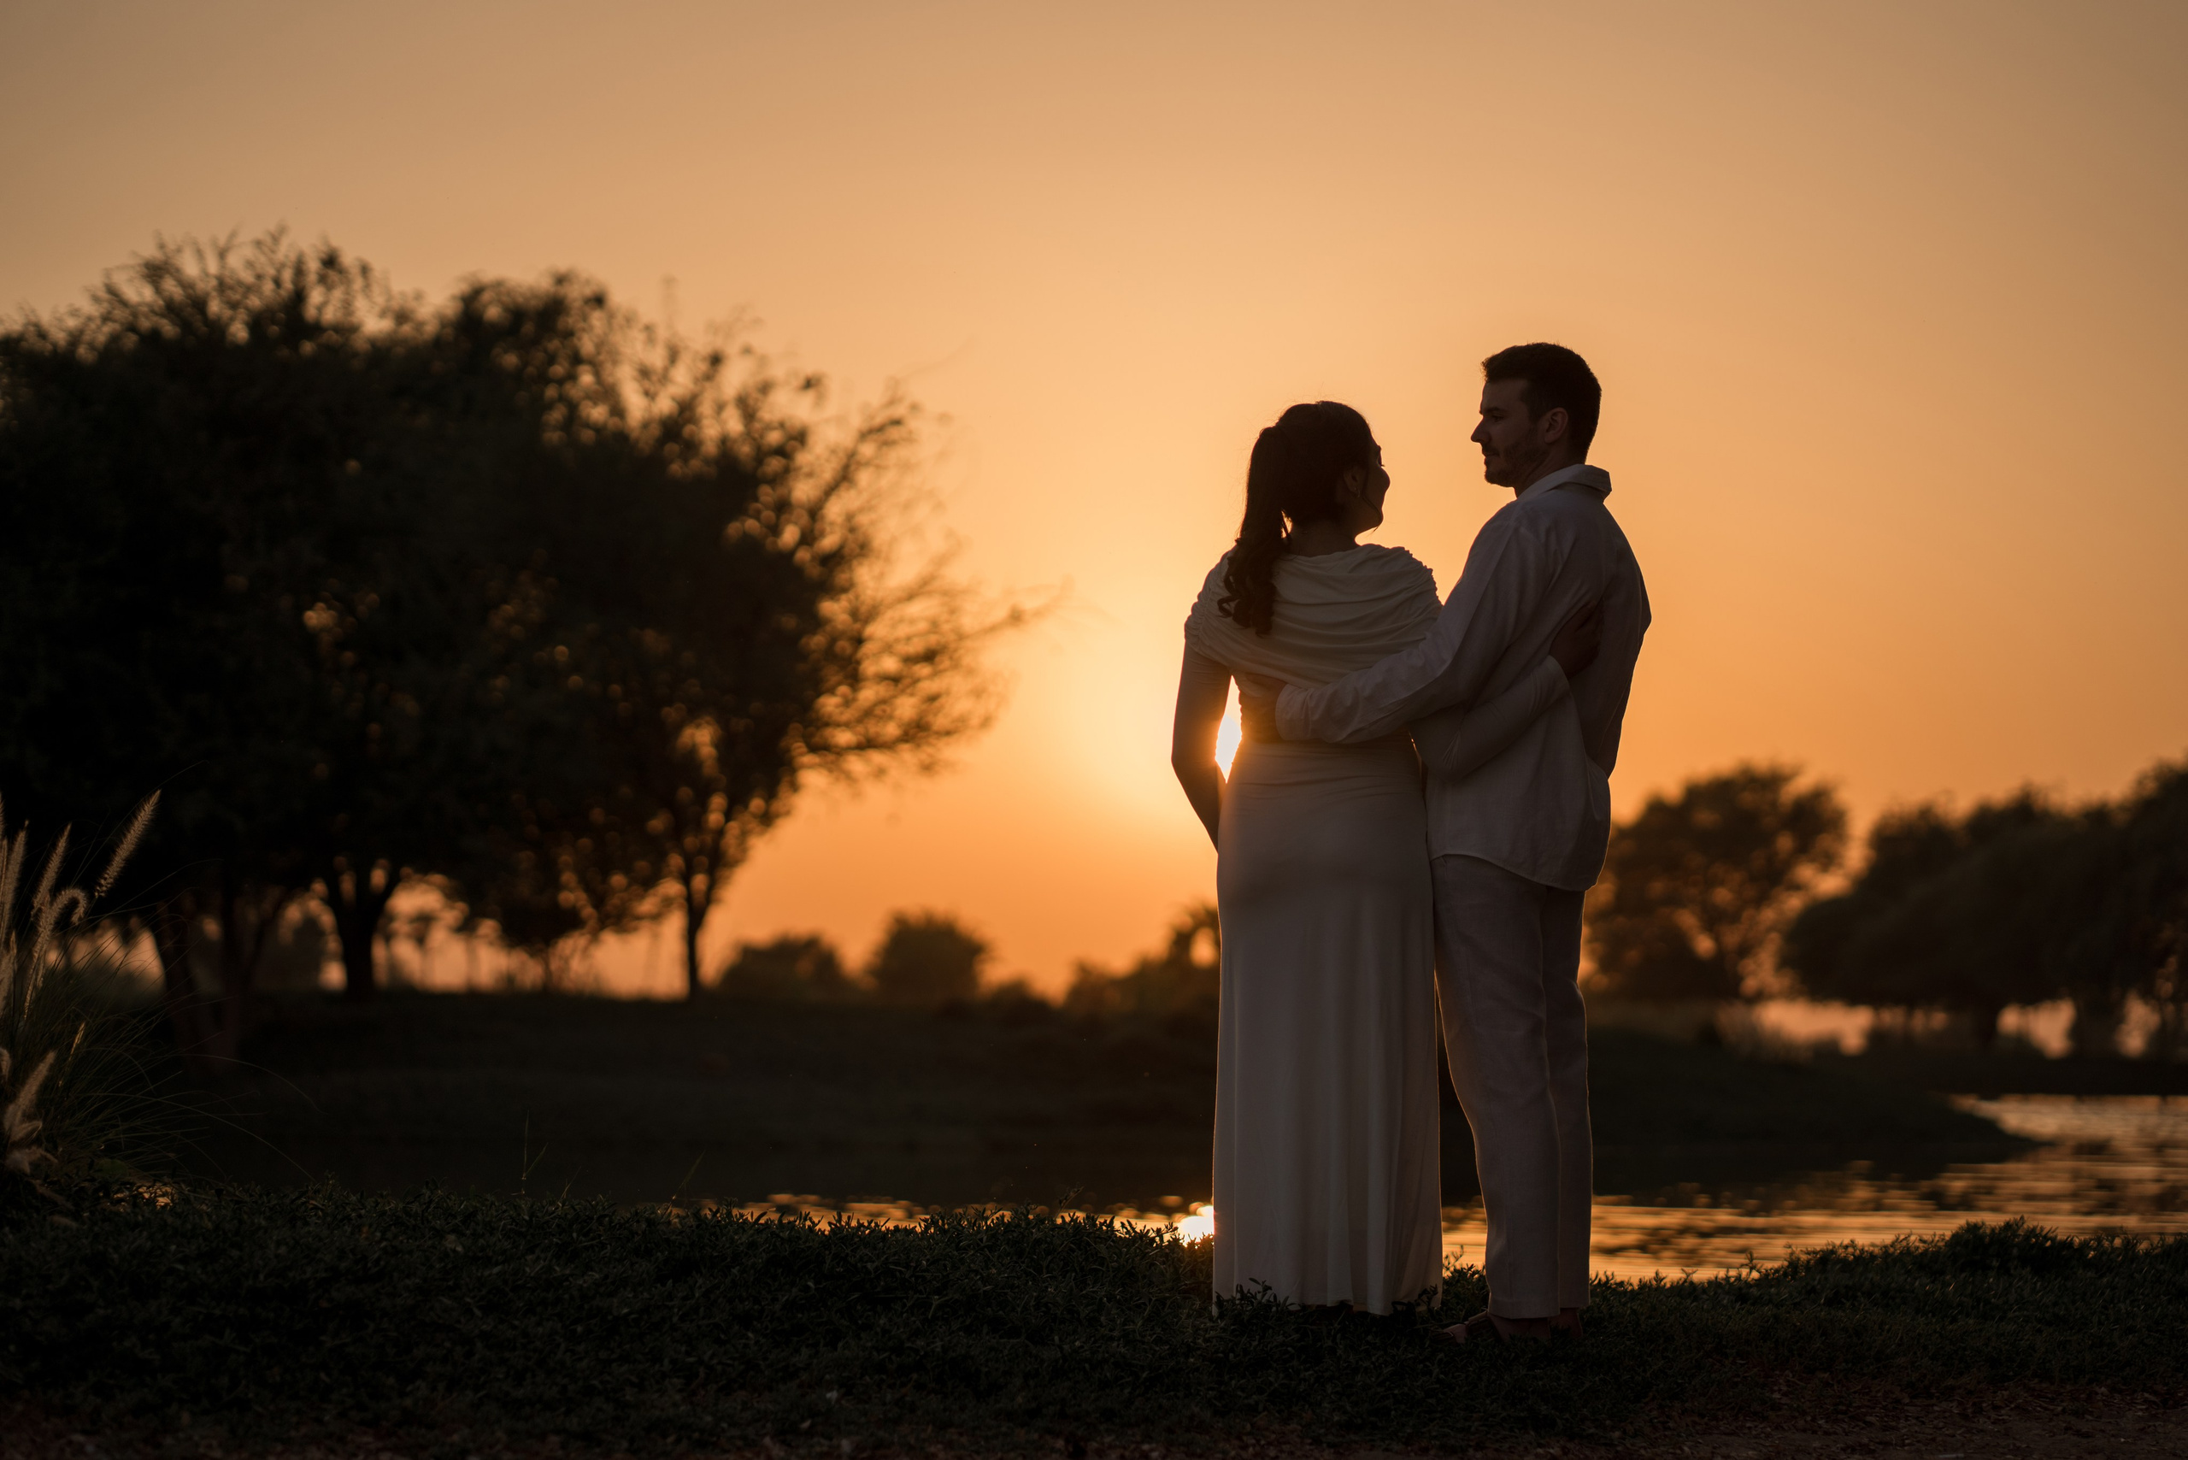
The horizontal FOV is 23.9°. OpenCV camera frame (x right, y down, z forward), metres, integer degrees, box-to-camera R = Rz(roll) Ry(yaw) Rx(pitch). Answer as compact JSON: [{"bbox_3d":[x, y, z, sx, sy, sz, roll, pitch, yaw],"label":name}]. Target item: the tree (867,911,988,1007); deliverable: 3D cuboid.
[{"bbox_3d":[-4.011,5.542,125.000,3.020,2.510,2.870,0,-3,0],"label":"tree"}]

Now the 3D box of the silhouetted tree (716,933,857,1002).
[{"bbox_3d":[-7.443,5.811,125.000,3.430,1.870,3.260,0,-3,0],"label":"silhouetted tree"}]

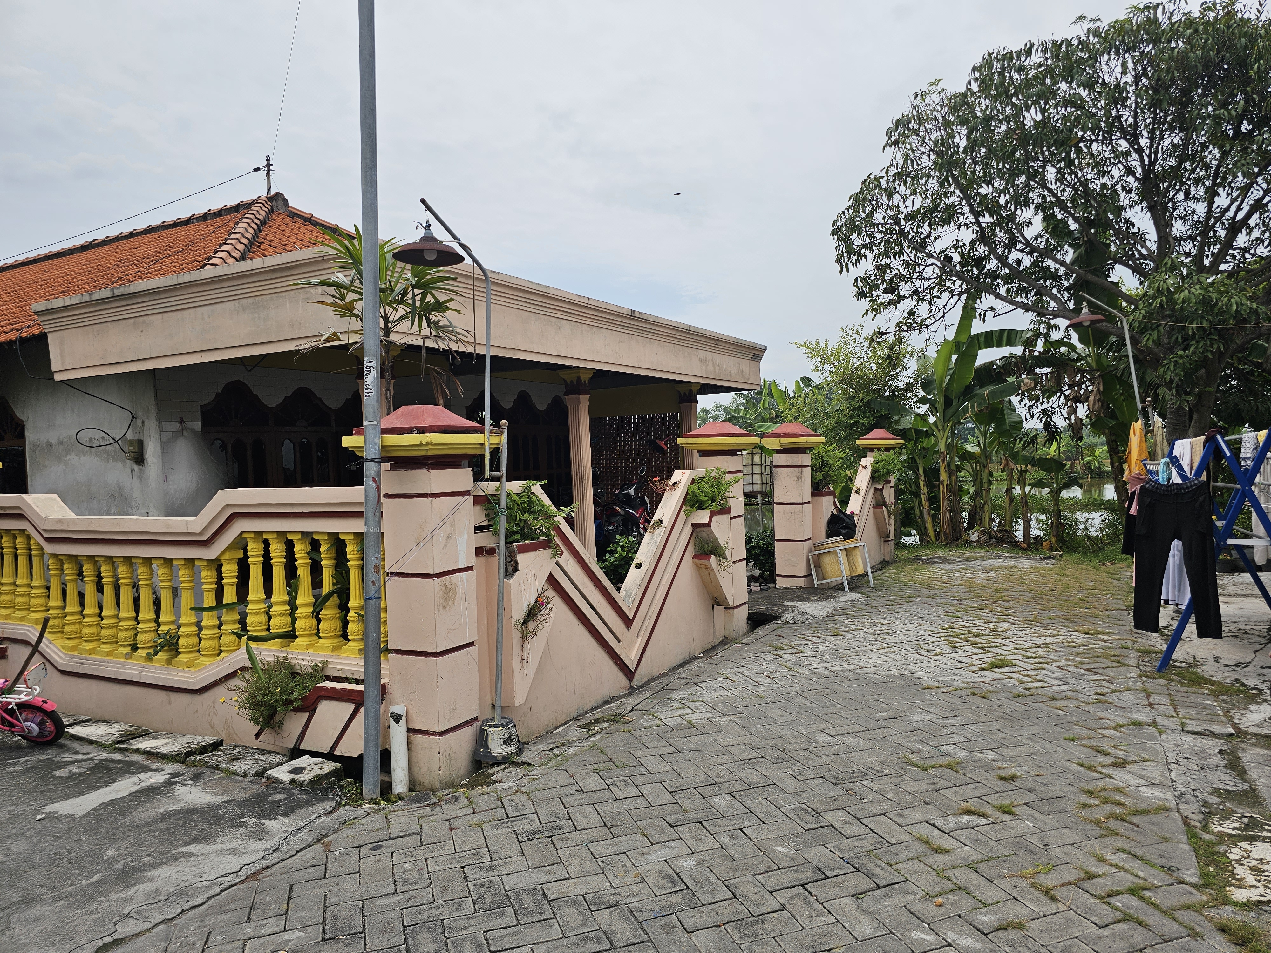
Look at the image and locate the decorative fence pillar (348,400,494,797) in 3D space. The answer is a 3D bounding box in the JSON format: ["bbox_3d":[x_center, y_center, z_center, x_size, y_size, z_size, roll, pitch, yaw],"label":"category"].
[{"bbox_3d":[-0.945,0.536,3.926,0.496,1.717,0.496,-1,2,28],"label":"decorative fence pillar"}]

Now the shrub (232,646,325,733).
[{"bbox_3d":[-1.646,0.985,3.905,0.350,0.350,0.240,-1,2,28],"label":"shrub"}]

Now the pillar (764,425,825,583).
[{"bbox_3d":[1.543,0.279,8.268,0.496,1.561,0.496,-1,2,28],"label":"pillar"}]

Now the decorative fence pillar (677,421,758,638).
[{"bbox_3d":[0.695,0.425,6.766,0.496,1.713,0.496,-1,2,28],"label":"decorative fence pillar"}]

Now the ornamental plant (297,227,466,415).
[{"bbox_3d":[-1.558,-0.109,5.248,1.050,2.800,1.050,-2,1,-16],"label":"ornamental plant"}]

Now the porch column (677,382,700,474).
[{"bbox_3d":[0.845,-0.173,12.908,0.260,2.450,0.260,-1,2,28],"label":"porch column"}]

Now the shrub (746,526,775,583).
[{"bbox_3d":[1.294,0.803,8.700,0.500,0.600,0.500,-1,2,28],"label":"shrub"}]

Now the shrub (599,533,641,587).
[{"bbox_3d":[-0.133,0.794,7.300,0.460,0.580,0.480,-2,2,0],"label":"shrub"}]

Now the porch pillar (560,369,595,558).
[{"bbox_3d":[-0.637,-0.058,9.761,0.295,2.330,0.295,-1,2,28],"label":"porch pillar"}]

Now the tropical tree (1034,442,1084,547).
[{"bbox_3d":[5.366,0.258,10.700,0.600,1.360,0.640,-1,2,28],"label":"tropical tree"}]

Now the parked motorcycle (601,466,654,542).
[{"bbox_3d":[-0.046,0.496,11.216,0.700,1.140,1.900,-1,1,15],"label":"parked motorcycle"}]

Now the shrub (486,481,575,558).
[{"bbox_3d":[-0.519,0.208,4.168,0.240,0.355,0.450,-1,2,28],"label":"shrub"}]

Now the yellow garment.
[{"bbox_3d":[4.152,-0.218,7.000,0.210,0.480,0.180,-1,2,31],"label":"yellow garment"}]

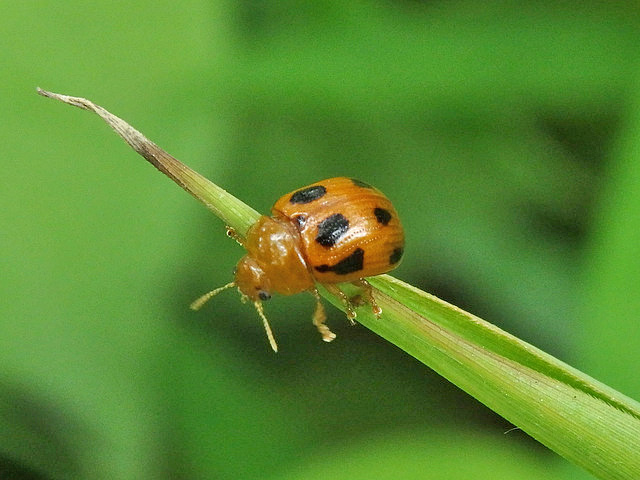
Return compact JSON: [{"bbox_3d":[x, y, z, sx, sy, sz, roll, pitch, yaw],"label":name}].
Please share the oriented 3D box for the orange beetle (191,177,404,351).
[{"bbox_3d":[0.000,0.000,0.082,0.008,0.004,0.005,-13,56,-31],"label":"orange beetle"}]

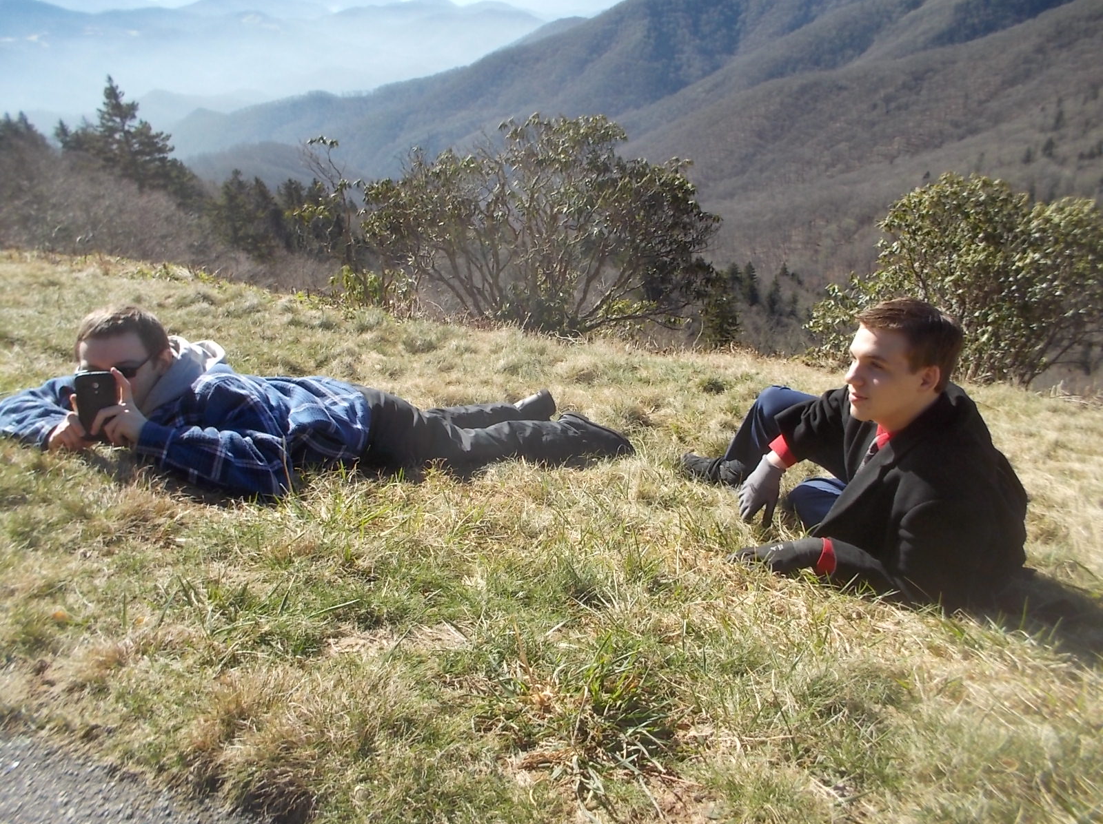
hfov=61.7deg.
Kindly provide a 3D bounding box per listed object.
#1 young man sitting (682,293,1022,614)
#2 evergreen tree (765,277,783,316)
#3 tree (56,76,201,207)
[{"bbox_3d":[0.641,0.072,2.047,0.813,0.711,0.860,2,24,14],"label":"young man sitting"},{"bbox_3d":[43.225,-22.074,180.000,3.600,8.300,3.600,1,24,13],"label":"evergreen tree"},{"bbox_3d":[-21.912,-13.630,48.000,6.300,8.200,6.300,-14,25,-21],"label":"tree"}]

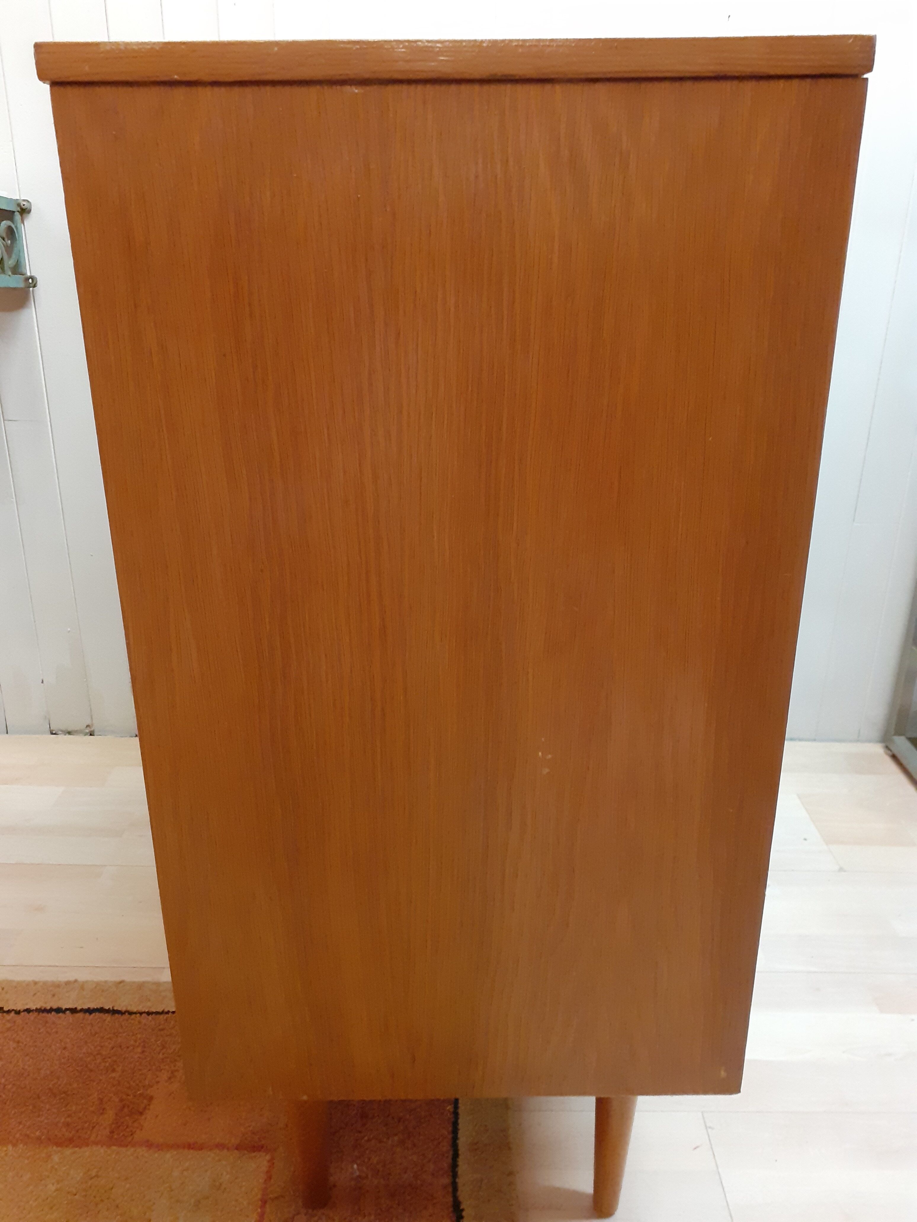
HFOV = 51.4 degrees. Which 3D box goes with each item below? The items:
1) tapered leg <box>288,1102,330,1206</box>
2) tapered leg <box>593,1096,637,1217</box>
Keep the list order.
[{"bbox_3d":[-0.121,0.429,0.782,0.039,0.168,0.039,-1,20,0],"label":"tapered leg"},{"bbox_3d":[0.127,0.430,0.786,0.039,0.176,0.039,-1,20,0],"label":"tapered leg"}]

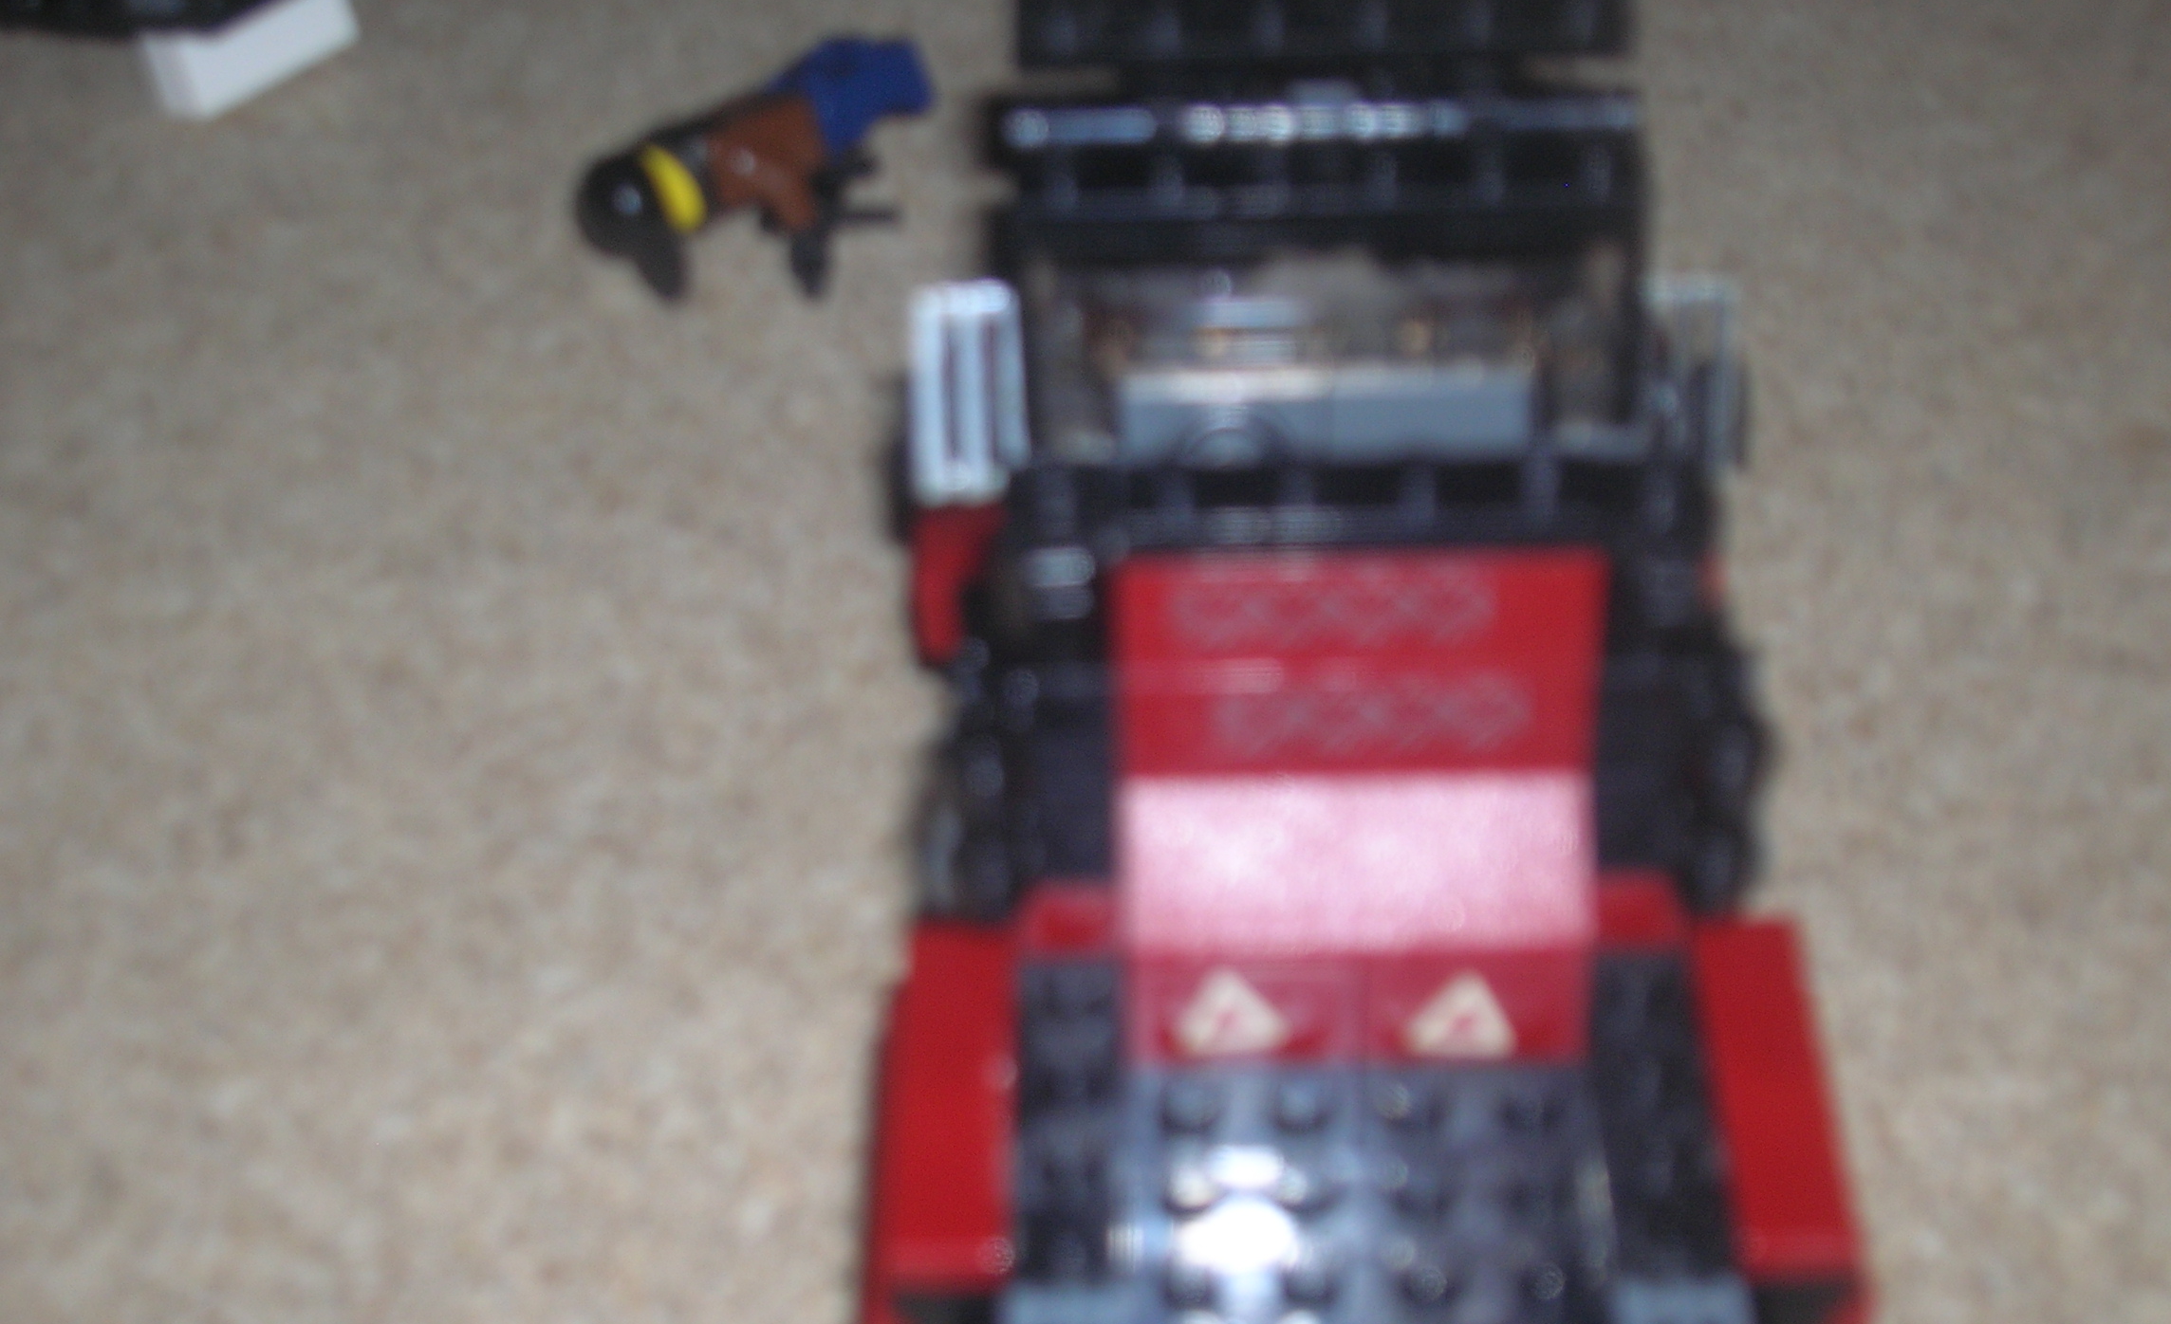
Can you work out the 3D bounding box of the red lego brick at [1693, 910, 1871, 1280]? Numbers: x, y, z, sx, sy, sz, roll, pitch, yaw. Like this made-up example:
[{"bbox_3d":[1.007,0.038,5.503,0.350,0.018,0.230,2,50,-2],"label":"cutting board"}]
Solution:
[{"bbox_3d":[0.048,0.030,0.235,0.008,0.005,0.031,-1,40,1],"label":"red lego brick"}]

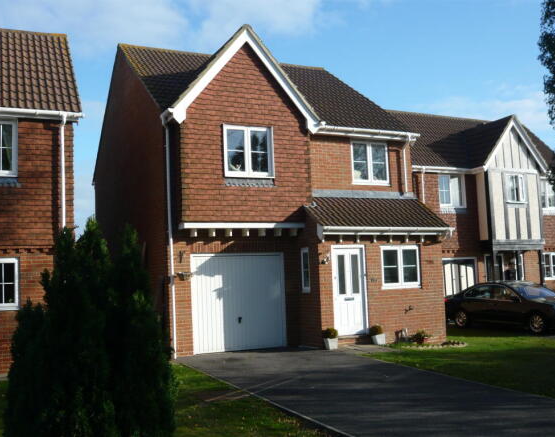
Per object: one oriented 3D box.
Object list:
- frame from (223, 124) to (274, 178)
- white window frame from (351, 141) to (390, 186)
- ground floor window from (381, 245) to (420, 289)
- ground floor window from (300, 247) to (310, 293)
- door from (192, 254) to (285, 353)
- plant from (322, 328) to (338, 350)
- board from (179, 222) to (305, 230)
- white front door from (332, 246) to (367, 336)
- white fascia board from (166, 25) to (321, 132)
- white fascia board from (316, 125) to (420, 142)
[{"bbox_3d":[-0.644,-1.535,13.858,1.203,1.216,0.102,0,-6,-23],"label":"frame"},{"bbox_3d":[2.404,-1.431,15.736,1.104,1.124,0.102,0,-6,-23],"label":"white window frame"},{"bbox_3d":[2.913,1.151,14.455,1.083,1.011,0.102,0,-6,-23],"label":"ground floor window"},{"bbox_3d":[0.670,1.205,14.158,0.102,1.051,0.408,0,-6,-23],"label":"ground floor window"},{"bbox_3d":[-0.866,1.894,13.832,2.246,2.193,0.102,0,-6,-23],"label":"door"},{"bbox_3d":[1.132,2.617,13.226,0.286,0.459,0.286,0,-6,-23],"label":"plant"},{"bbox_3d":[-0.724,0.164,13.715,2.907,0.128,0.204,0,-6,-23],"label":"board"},{"bbox_3d":[1.636,1.634,13.883,0.865,2.046,0.122,0,-6,-23],"label":"white front door"},{"bbox_3d":[-0.711,-3.225,13.895,3.611,2.407,0.224,0,-6,-23],"label":"white fascia board"},{"bbox_3d":[2.361,-2.137,15.314,2.999,0.214,0.204,0,-6,-23],"label":"white fascia board"}]

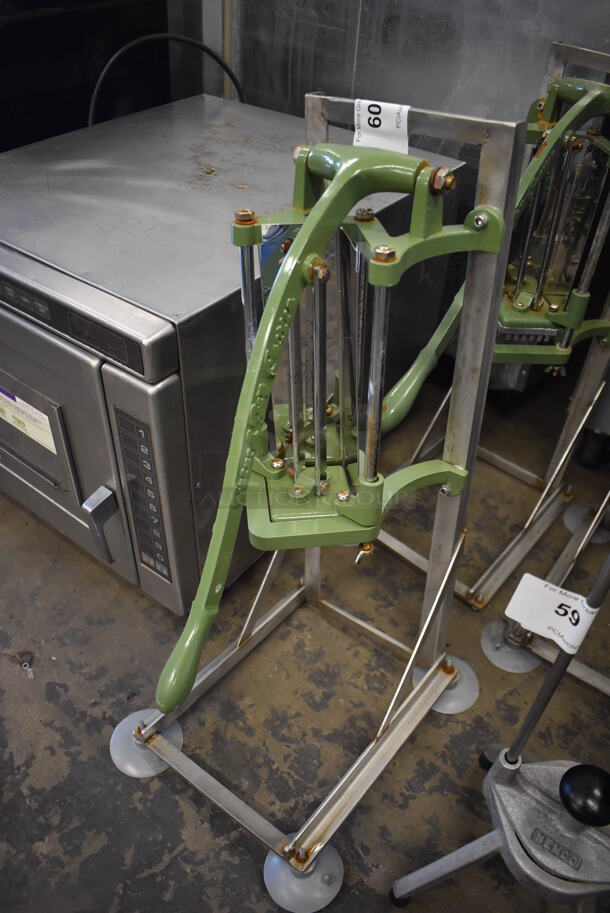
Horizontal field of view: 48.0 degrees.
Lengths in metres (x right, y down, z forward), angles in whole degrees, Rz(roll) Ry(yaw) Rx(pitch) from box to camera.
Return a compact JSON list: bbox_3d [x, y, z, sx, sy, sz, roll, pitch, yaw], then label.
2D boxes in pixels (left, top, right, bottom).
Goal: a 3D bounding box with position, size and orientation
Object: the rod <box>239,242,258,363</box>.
[{"bbox_3d":[-0.050,-0.103,0.659,0.012,0.196,0.012,23,39,32],"label":"rod"}]

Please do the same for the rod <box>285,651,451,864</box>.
[{"bbox_3d":[0.091,0.338,0.789,0.020,0.027,0.320,23,39,32],"label":"rod"}]

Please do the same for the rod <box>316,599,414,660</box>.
[{"bbox_3d":[0.086,0.239,0.944,0.204,0.026,0.010,23,39,32],"label":"rod"}]

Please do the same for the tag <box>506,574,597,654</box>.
[{"bbox_3d":[0.191,0.121,0.530,0.058,0.058,0.012,23,50,20],"label":"tag"}]

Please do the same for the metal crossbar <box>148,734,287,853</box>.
[{"bbox_3d":[-0.095,0.373,0.758,0.215,0.007,0.019,23,39,32],"label":"metal crossbar"}]

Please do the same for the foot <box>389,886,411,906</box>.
[{"bbox_3d":[0.095,0.442,0.687,0.023,0.017,0.023,0,32,0],"label":"foot"}]

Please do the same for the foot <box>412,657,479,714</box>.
[{"bbox_3d":[0.186,0.296,0.904,0.087,0.034,0.087,0,32,0],"label":"foot"}]

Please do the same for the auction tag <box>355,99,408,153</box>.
[{"bbox_3d":[0.068,-0.291,0.618,0.059,0.050,0.007,23,39,32],"label":"auction tag"}]

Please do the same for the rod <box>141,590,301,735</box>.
[{"bbox_3d":[-0.094,0.259,0.912,0.020,0.027,0.320,23,39,32],"label":"rod"}]

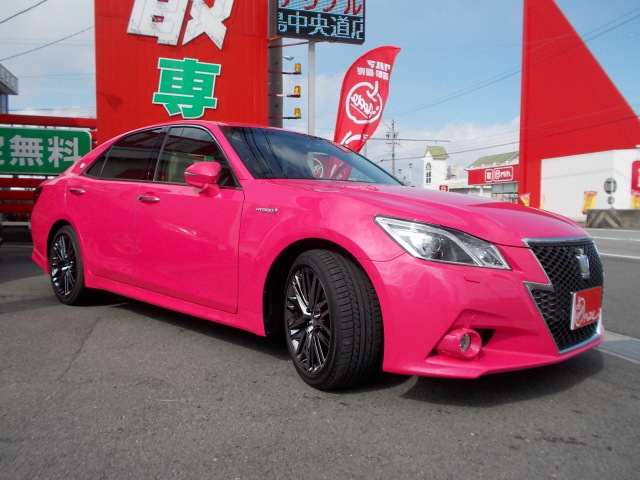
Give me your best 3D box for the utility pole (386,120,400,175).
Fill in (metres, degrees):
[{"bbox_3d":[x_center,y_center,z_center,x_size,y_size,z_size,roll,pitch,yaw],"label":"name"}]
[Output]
[{"bbox_3d":[8.499,-8.383,62.000,1.600,11.000,0.900,0,4,-11],"label":"utility pole"}]

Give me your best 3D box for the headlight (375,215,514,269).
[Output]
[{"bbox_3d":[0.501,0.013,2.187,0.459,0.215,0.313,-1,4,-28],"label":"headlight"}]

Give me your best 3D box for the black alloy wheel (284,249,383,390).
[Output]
[{"bbox_3d":[0.034,0.361,2.507,0.235,0.660,0.660,-1,4,-25],"label":"black alloy wheel"}]

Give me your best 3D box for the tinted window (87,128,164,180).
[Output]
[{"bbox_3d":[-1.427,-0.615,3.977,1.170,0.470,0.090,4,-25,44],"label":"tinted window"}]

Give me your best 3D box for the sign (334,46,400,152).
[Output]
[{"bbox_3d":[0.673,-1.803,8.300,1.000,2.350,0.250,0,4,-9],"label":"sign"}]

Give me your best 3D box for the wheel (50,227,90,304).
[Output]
[{"bbox_3d":[-2.025,0.213,4.472,0.660,0.660,0.235,4,5,44],"label":"wheel"}]

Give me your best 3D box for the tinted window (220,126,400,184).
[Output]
[{"bbox_3d":[0.010,-0.531,3.560,1.400,0.160,0.800,-3,36,-46],"label":"tinted window"}]

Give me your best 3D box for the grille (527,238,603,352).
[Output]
[{"bbox_3d":[1.189,0.233,2.467,0.190,0.500,0.930,4,5,44],"label":"grille"}]

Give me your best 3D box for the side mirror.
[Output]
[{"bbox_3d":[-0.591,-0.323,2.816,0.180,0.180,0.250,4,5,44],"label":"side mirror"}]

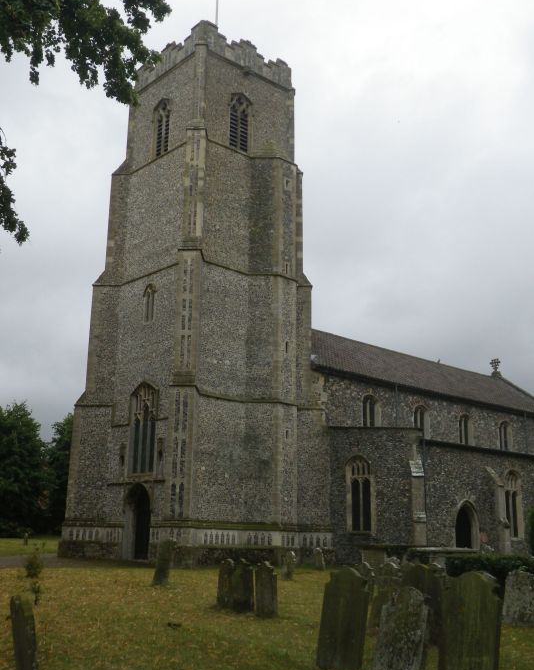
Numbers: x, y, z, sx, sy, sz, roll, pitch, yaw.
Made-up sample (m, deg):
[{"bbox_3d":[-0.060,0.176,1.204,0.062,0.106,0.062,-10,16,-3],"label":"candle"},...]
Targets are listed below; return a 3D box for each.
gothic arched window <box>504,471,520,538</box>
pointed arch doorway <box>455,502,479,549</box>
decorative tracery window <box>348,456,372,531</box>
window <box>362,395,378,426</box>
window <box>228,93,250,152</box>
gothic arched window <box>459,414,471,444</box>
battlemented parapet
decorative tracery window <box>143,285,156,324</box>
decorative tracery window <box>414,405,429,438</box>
[{"bbox_3d":[11.401,7.878,32.826,1.479,3.162,0.326,14,-20,-40],"label":"gothic arched window"},{"bbox_3d":[8.306,8.313,29.888,1.785,2.499,0.459,14,-20,-40],"label":"pointed arch doorway"},{"bbox_3d":[3.990,6.712,29.789,0.326,3.162,1.479,14,-20,-40],"label":"decorative tracery window"},{"bbox_3d":[4.914,3.773,34.296,1.275,1.785,0.306,14,-20,-40],"label":"window"},{"bbox_3d":[-1.355,-10.143,33.570,1.295,2.876,0.326,14,-20,-40],"label":"window"},{"bbox_3d":[10.968,5.332,39.588,1.275,1.836,0.306,14,-20,-40],"label":"gothic arched window"},{"bbox_3d":[-2.798,-13.021,36.950,5.916,1.683,5.916,14,-20,-40],"label":"battlemented parapet"},{"bbox_3d":[-5.217,-1.406,32.074,0.306,1.836,1.020,14,-20,-40],"label":"decorative tracery window"},{"bbox_3d":[8.028,4.569,37.019,1.326,1.856,0.306,14,-20,-40],"label":"decorative tracery window"}]

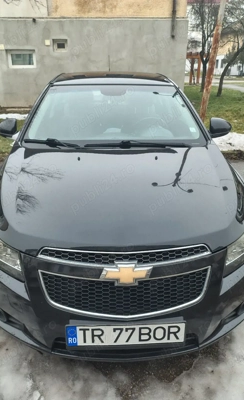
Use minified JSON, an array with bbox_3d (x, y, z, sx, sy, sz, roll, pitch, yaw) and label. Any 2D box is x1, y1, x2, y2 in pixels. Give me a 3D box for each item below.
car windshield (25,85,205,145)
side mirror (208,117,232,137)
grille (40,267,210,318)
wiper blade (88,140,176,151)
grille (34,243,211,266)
[{"bbox_3d":[-0.051,-0.704,2.421,1.420,0.130,0.880,-1,51,-3],"label":"car windshield"},{"bbox_3d":[0.868,-0.638,2.576,0.200,0.155,0.130,-1,23,-3],"label":"side mirror"},{"bbox_3d":[0.019,0.407,1.263,0.770,0.200,0.120,-1,23,-3],"label":"grille"},{"bbox_3d":[0.067,-0.401,2.127,0.660,0.050,0.060,-1,23,-3],"label":"wiper blade"},{"bbox_3d":[0.018,0.244,1.258,0.770,0.070,0.090,-1,23,-3],"label":"grille"}]

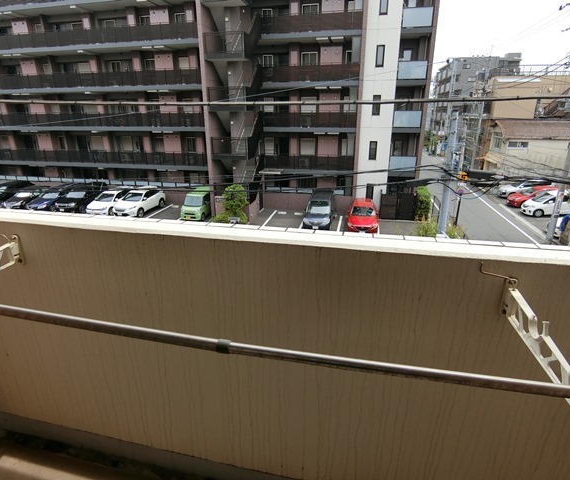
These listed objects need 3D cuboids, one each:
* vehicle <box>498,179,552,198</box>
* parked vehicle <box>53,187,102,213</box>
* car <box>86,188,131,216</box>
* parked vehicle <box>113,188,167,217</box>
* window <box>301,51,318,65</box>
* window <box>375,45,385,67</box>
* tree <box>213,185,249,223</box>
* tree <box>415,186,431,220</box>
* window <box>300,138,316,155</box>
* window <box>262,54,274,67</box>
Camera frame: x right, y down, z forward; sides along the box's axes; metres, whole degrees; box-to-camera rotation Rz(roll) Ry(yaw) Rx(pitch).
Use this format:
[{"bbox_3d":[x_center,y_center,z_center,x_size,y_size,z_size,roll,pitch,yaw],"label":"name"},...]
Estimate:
[{"bbox_3d":[19.637,-4.045,28.509,4.400,1.520,1.740,1,21,3],"label":"vehicle"},{"bbox_3d":[-14.989,-3.169,26.144,1.780,1.680,4.600,4,19,13],"label":"parked vehicle"},{"bbox_3d":[-12.814,-2.855,26.163,1.750,1.480,4.200,4,21,13],"label":"car"},{"bbox_3d":[-10.347,-2.810,25.062,1.830,1.660,4.700,4,19,13],"label":"parked vehicle"},{"bbox_3d":[1.673,-12.016,23.585,1.160,1.070,0.120,4,19,13],"label":"window"},{"bbox_3d":[5.963,-11.430,21.895,0.470,1.220,0.120,4,21,13],"label":"window"},{"bbox_3d":[-3.529,-2.425,23.397,2.050,2.450,1.700,4,21,13],"label":"tree"},{"bbox_3d":[8.891,-2.321,22.413,1.050,2.300,1.100,4,19,13],"label":"tree"},{"bbox_3d":[1.708,-6.722,25.397,1.118,1.178,0.120,4,19,13],"label":"window"},{"bbox_3d":[-1.162,-12.345,24.610,0.691,1.067,0.120,4,19,13],"label":"window"}]

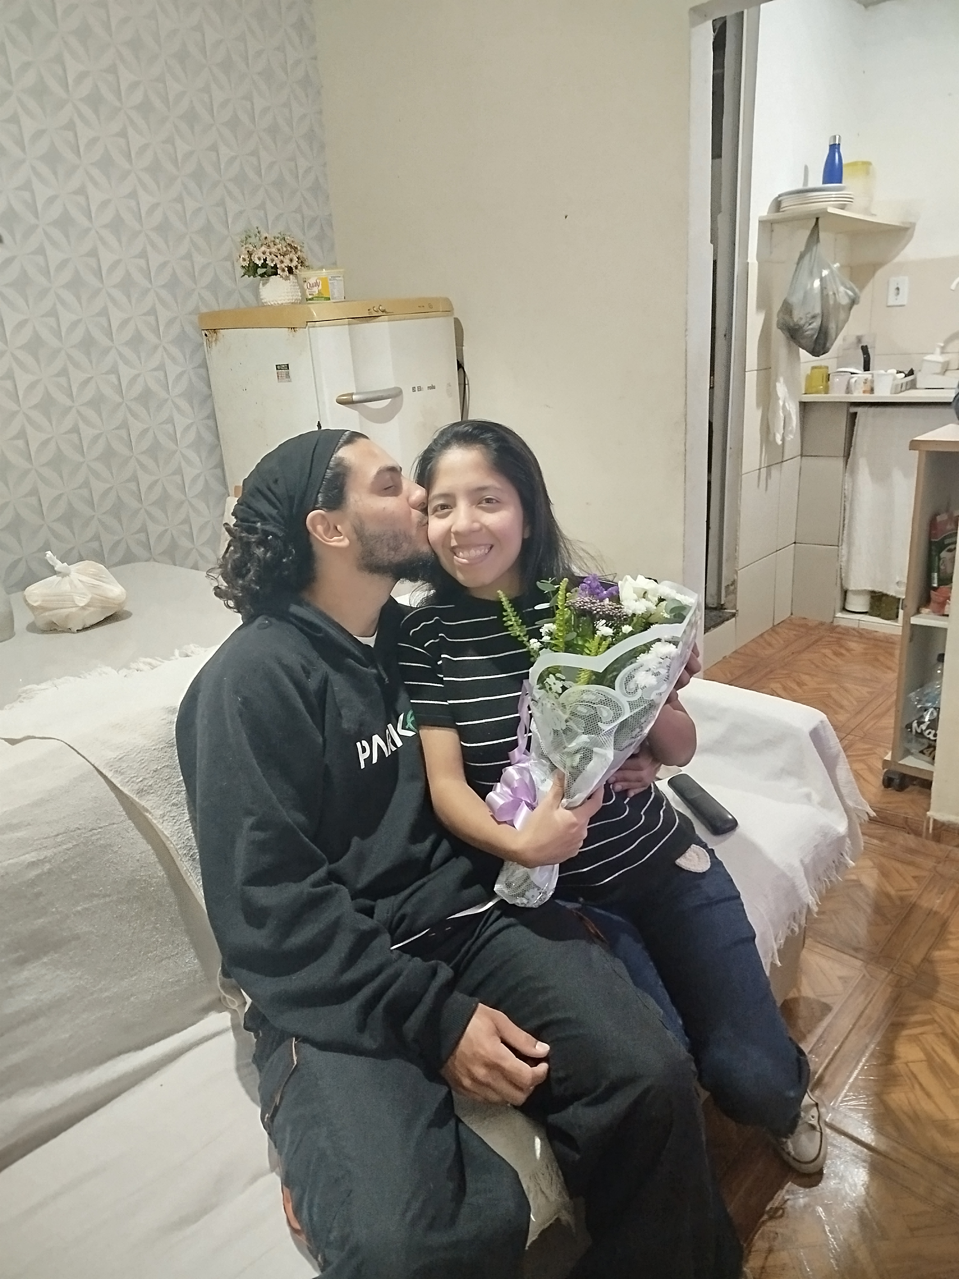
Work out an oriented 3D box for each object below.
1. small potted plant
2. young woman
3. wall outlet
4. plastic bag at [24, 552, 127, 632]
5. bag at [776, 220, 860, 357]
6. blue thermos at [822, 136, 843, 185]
[{"bbox_3d":[-0.717,-1.296,3.080,0.240,0.262,0.230,-7,18,-10],"label":"small potted plant"},{"bbox_3d":[0.193,0.275,1.259,0.510,1.140,0.630,-19,23,-38],"label":"young woman"},{"bbox_3d":[1.793,-1.491,3.802,0.077,0.118,0.014,11,23,39],"label":"wall outlet"},{"bbox_3d":[-0.832,-0.108,1.815,0.200,0.135,0.165,-12,20,-24],"label":"plastic bag"},{"bbox_3d":[1.224,-1.267,3.200,0.280,0.475,0.220,3,19,20],"label":"bag"},{"bbox_3d":[1.304,-1.717,3.280,0.073,0.262,0.073,3,19,20],"label":"blue thermos"}]

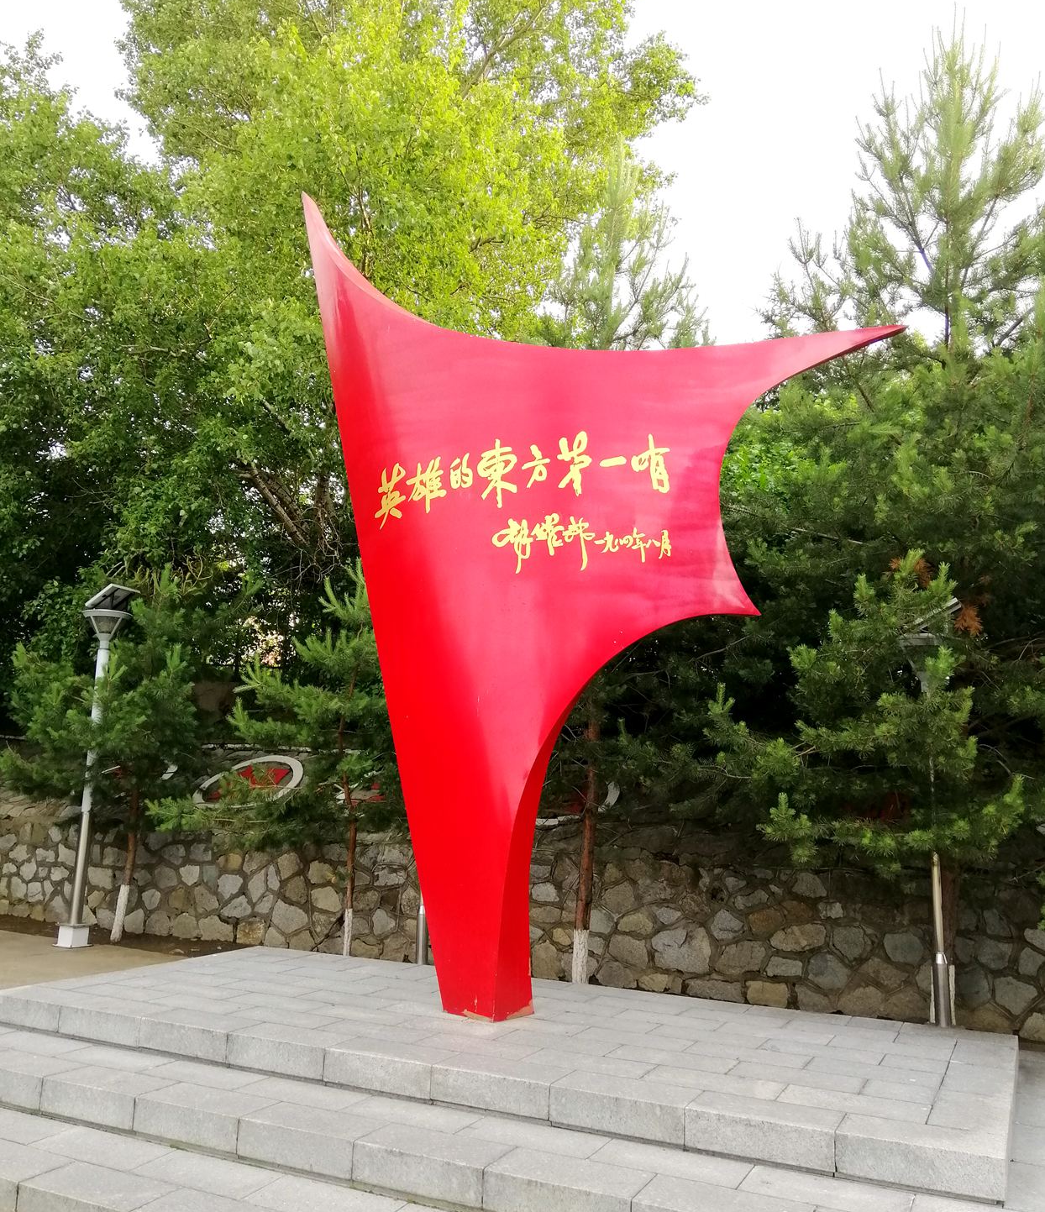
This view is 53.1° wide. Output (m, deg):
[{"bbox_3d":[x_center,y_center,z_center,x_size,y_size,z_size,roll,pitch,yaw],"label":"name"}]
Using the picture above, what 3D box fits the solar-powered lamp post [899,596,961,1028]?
[{"bbox_3d":[2.227,1.134,5.637,0.356,2.392,0.356,-3,-11,26],"label":"solar-powered lamp post"}]

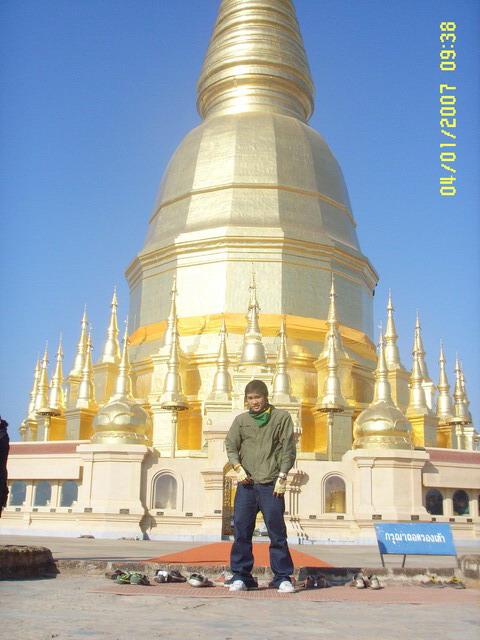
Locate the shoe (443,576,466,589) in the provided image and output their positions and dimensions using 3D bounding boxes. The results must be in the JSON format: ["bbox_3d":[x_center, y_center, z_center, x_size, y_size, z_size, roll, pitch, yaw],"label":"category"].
[{"bbox_3d":[1.872,2.288,6.281,0.270,0.090,0.100,-15,-23,43],"label":"shoe"}]

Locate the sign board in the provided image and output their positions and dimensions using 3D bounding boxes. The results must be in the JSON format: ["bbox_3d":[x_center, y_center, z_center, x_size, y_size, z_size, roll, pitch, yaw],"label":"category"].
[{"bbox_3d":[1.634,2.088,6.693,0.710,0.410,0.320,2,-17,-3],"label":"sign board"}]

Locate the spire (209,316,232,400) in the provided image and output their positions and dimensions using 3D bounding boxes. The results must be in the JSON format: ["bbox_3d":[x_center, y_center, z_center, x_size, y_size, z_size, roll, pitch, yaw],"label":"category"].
[{"bbox_3d":[-0.671,1.353,26.180,0.871,3.168,0.871,1,-16,0],"label":"spire"}]

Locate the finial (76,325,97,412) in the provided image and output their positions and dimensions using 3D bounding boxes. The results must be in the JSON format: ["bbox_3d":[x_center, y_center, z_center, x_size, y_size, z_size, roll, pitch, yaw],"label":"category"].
[{"bbox_3d":[-7.448,2.248,34.980,0.880,4.136,0.880,-12,-21,37],"label":"finial"}]

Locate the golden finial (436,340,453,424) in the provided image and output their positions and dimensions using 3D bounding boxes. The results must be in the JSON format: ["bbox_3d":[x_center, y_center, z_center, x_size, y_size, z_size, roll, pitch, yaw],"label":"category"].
[{"bbox_3d":[10.359,3.150,36.650,0.880,4.136,0.880,-12,-21,37],"label":"golden finial"}]

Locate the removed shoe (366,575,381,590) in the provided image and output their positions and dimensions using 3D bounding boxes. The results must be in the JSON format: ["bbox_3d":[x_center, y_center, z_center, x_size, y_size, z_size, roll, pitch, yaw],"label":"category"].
[{"bbox_3d":[1.113,2.187,6.013,0.098,0.105,0.270,3,-17,-8],"label":"removed shoe"}]

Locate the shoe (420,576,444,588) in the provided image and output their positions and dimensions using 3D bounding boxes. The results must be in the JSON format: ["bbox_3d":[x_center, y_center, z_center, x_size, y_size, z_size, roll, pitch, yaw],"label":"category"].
[{"bbox_3d":[1.679,2.287,6.289,0.270,0.090,0.100,-15,-23,43],"label":"shoe"}]

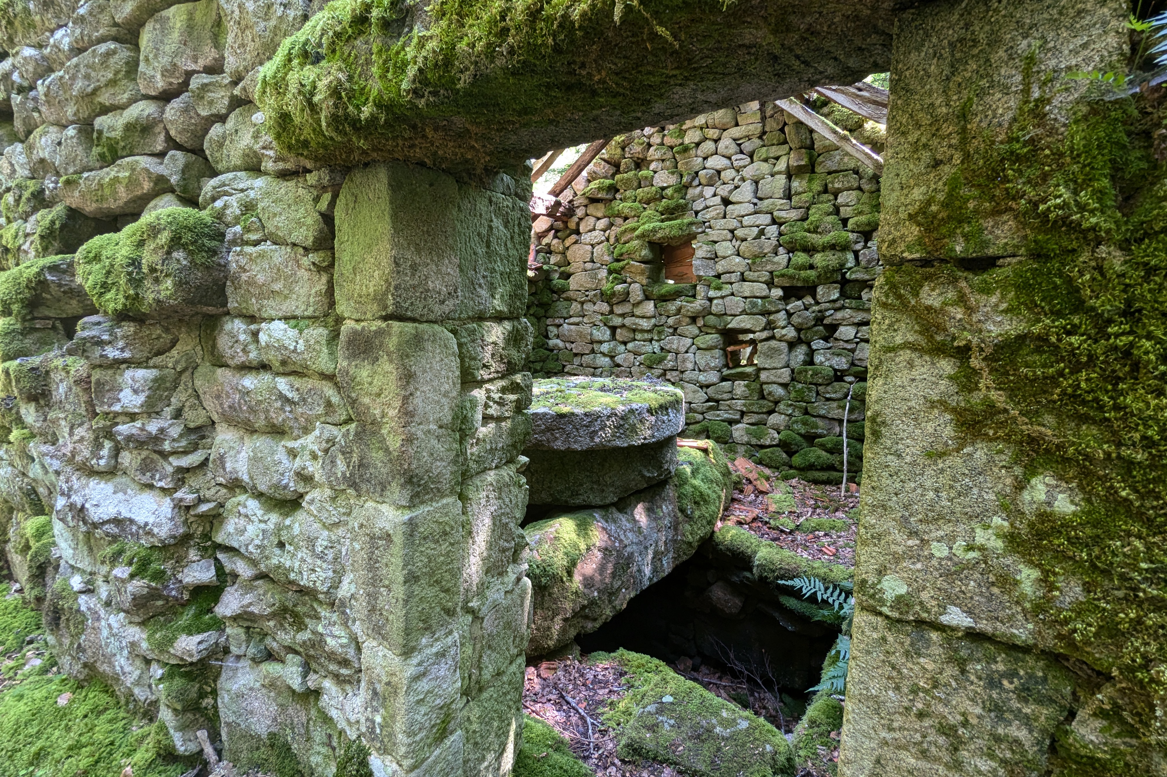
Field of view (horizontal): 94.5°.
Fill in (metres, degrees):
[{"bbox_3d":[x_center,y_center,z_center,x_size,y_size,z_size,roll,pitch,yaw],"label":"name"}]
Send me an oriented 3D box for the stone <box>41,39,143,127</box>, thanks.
[{"bbox_3d":[-2.300,-1.396,2.516,0.520,0.280,0.230,4,8,30],"label":"stone"}]

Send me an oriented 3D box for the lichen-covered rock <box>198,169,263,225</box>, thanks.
[{"bbox_3d":[-1.015,-0.589,1.724,0.335,0.154,0.220,5,8,28],"label":"lichen-covered rock"}]

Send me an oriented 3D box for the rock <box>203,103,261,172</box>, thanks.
[{"bbox_3d":[-1.181,-0.844,1.812,0.190,0.208,0.157,5,8,31],"label":"rock"}]

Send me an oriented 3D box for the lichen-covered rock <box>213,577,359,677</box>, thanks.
[{"bbox_3d":[-0.930,0.730,1.685,0.480,0.220,0.230,3,7,23],"label":"lichen-covered rock"}]

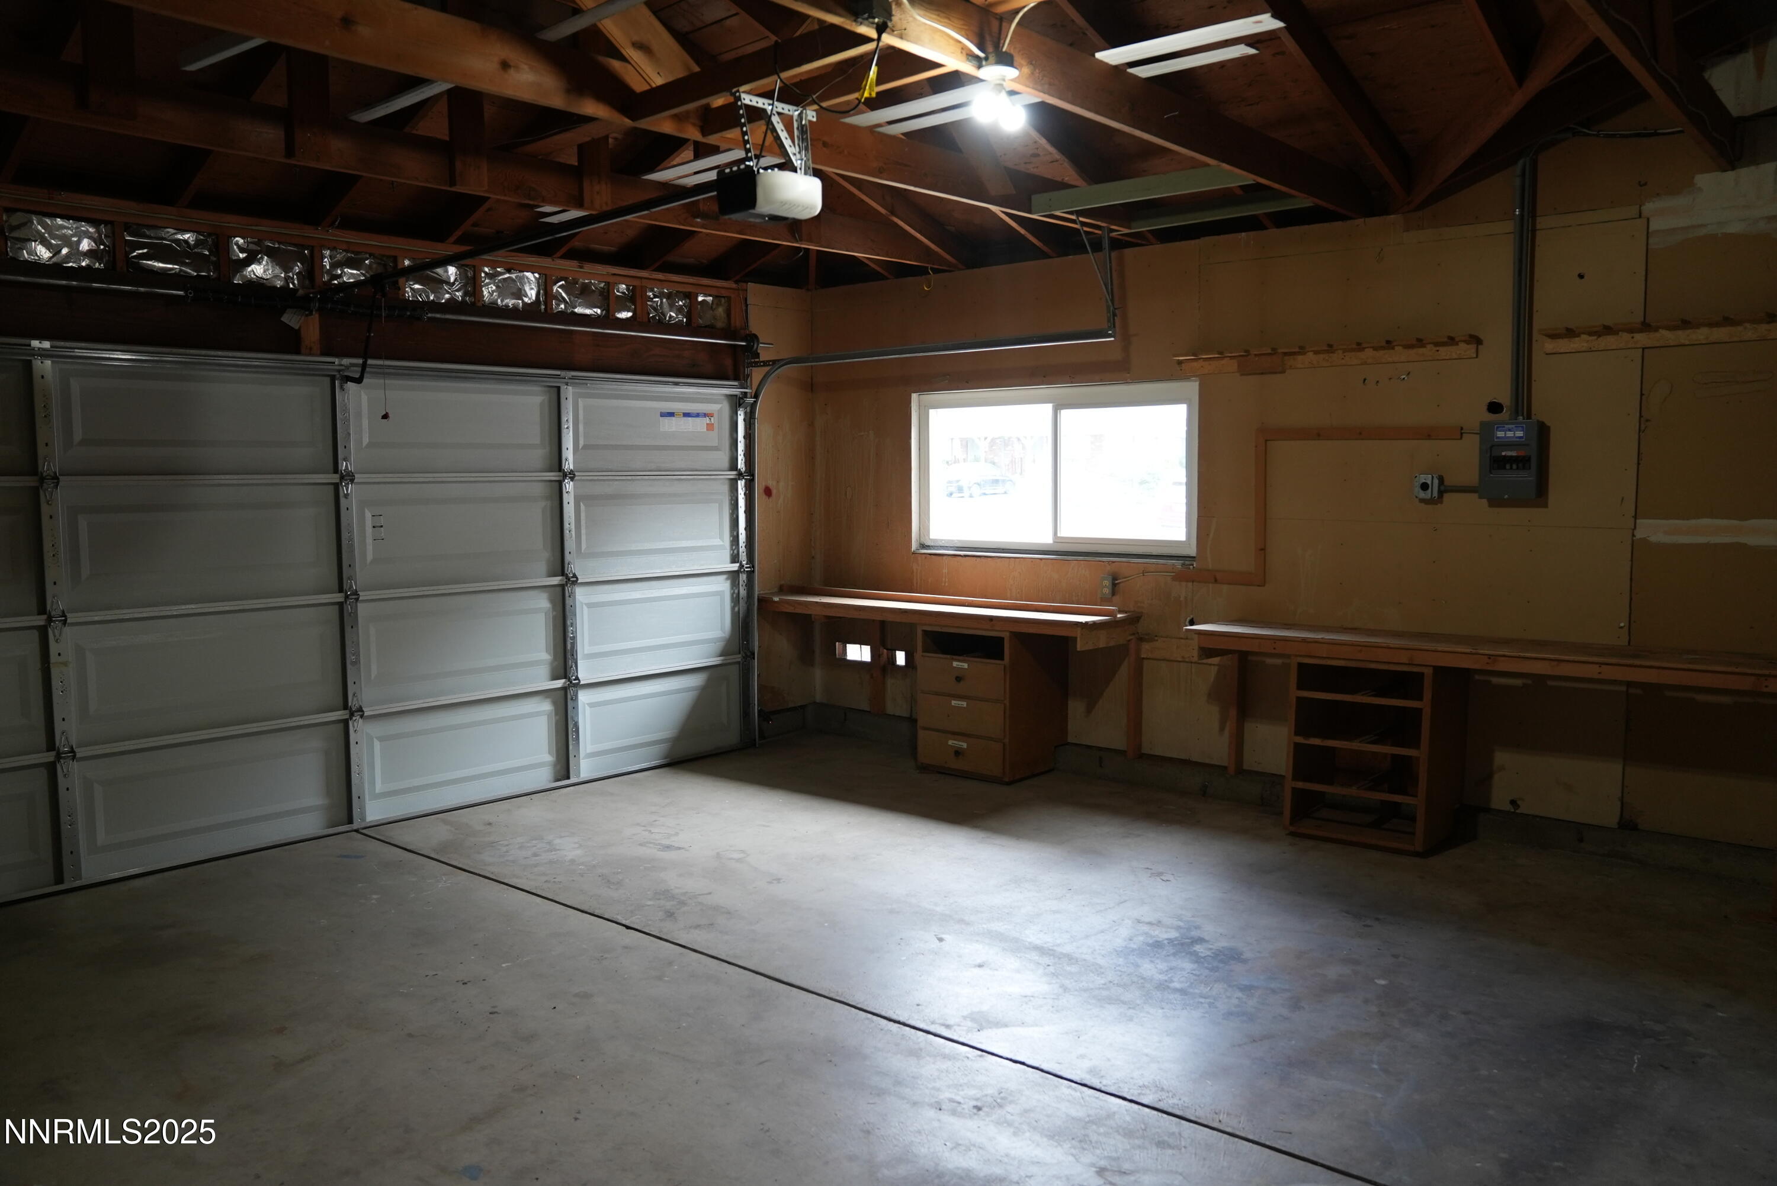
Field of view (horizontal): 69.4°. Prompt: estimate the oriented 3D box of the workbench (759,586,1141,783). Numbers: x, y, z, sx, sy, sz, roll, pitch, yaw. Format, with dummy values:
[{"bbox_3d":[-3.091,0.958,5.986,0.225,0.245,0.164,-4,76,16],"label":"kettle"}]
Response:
[{"bbox_3d":[0.239,0.490,7.124,2.263,0.943,0.598,4,7,40],"label":"workbench"}]

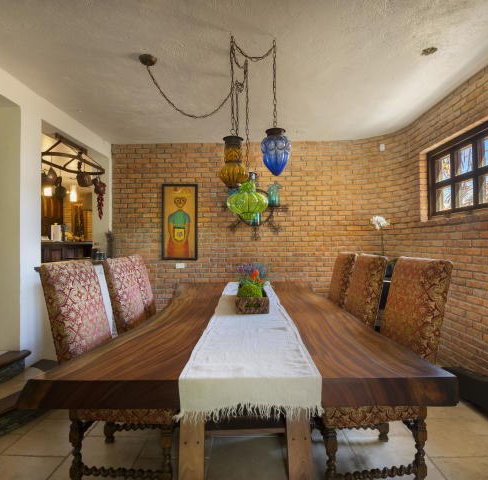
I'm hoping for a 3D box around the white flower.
[{"bbox_3d":[1.410,-0.180,3.100,0.200,0.165,0.170,0,0,27],"label":"white flower"}]

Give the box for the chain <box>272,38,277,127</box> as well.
[{"bbox_3d":[0.200,-1.017,1.950,0.022,0.585,0.022,0,0,0],"label":"chain"}]

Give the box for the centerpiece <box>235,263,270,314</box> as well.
[{"bbox_3d":[0.050,0.278,1.860,0.220,0.265,0.380,0,0,0],"label":"centerpiece"}]

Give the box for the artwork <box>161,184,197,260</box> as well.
[{"bbox_3d":[-0.865,-0.235,4.000,0.480,1.000,0.040,0,0,0],"label":"artwork"}]

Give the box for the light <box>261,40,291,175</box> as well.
[{"bbox_3d":[0.208,-0.855,1.950,0.190,0.884,0.190,0,0,0],"label":"light"}]

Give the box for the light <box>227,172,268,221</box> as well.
[{"bbox_3d":[0.027,-0.313,2.150,0.290,0.345,0.290,0,0,0],"label":"light"}]

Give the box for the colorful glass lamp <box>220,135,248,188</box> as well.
[{"bbox_3d":[-0.062,-0.491,1.900,0.185,0.330,0.185,0,0,0],"label":"colorful glass lamp"}]

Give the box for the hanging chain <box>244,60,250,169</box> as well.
[{"bbox_3d":[0.026,-0.904,2.150,0.024,0.778,0.024,0,0,0],"label":"hanging chain"}]

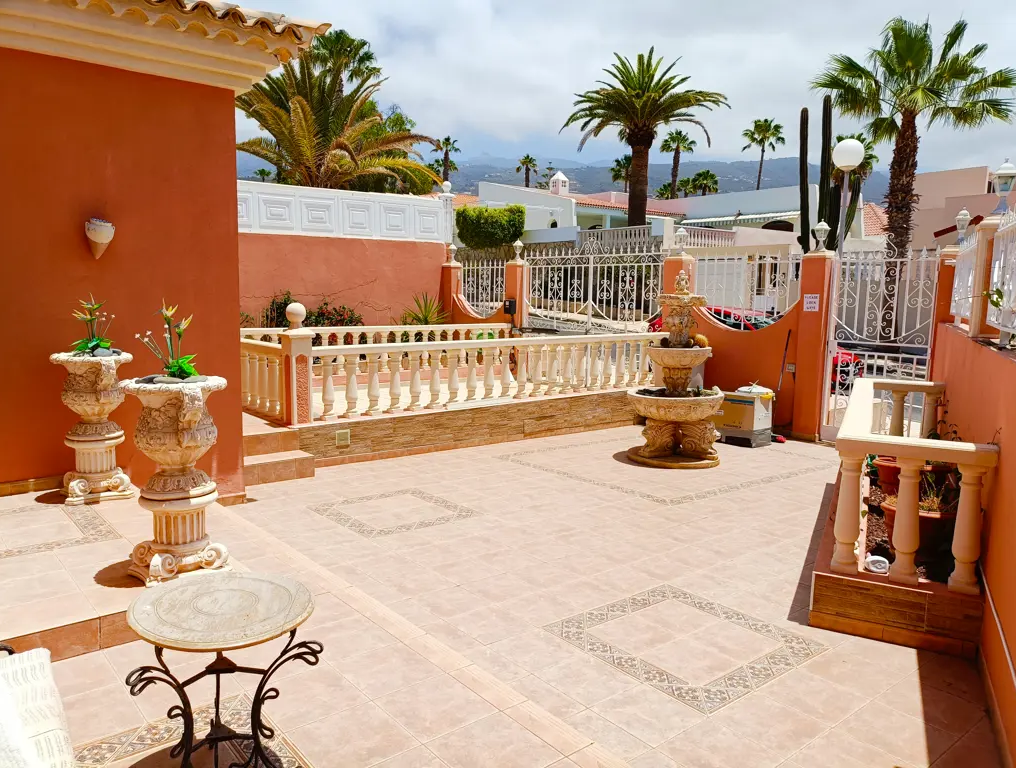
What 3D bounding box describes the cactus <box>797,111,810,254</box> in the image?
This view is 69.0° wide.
[{"bbox_3d":[5.169,-2.607,13.107,0.230,4.400,0.220,0,6,0],"label":"cactus"}]

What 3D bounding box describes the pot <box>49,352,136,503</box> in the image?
[{"bbox_3d":[-2.619,0.258,4.687,0.520,0.910,0.520,-5,8,-38],"label":"pot"}]

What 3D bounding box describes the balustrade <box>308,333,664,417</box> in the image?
[{"bbox_3d":[0.157,-0.148,8.780,5.244,0.784,0.198,-5,8,-38],"label":"balustrade"}]

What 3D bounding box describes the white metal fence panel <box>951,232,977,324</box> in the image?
[{"bbox_3d":[3.668,-0.788,5.965,0.080,0.720,1.720,4,7,27],"label":"white metal fence panel"}]

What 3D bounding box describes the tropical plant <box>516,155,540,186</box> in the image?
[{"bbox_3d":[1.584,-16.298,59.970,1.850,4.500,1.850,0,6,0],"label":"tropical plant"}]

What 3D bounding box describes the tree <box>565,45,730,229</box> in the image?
[{"bbox_3d":[4.621,-8.149,26.400,5.800,7.200,5.800,1,6,0],"label":"tree"}]

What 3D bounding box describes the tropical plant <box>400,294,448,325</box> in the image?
[{"bbox_3d":[-1.383,-1.082,12.400,0.850,0.950,0.850,1,6,0],"label":"tropical plant"}]

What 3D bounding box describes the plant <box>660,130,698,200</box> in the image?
[{"bbox_3d":[12.211,-14.122,53.445,2.700,8.000,2.700,1,6,0],"label":"plant"}]

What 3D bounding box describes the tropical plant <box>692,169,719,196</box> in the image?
[{"bbox_3d":[15.964,-14.504,60.333,2.200,6.000,2.200,1,6,0],"label":"tropical plant"}]

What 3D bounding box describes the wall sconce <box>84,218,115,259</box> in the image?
[{"bbox_3d":[-2.718,-0.961,4.920,0.180,0.275,0.110,-5,8,-38],"label":"wall sconce"}]

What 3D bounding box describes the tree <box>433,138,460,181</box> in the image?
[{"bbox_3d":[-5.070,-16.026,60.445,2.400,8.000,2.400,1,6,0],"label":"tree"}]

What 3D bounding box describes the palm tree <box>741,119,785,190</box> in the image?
[{"bbox_3d":[16.444,-13.442,48.417,2.800,7.500,2.800,1,6,0],"label":"palm tree"}]

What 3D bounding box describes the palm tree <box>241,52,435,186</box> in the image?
[{"bbox_3d":[-3.958,-4.472,15.772,4.600,4.900,4.400,1,6,0],"label":"palm tree"}]

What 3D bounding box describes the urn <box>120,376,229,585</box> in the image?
[{"bbox_3d":[-1.628,0.447,3.641,0.530,0.910,0.530,-4,8,-39],"label":"urn"}]

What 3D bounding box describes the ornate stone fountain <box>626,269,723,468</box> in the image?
[{"bbox_3d":[1.821,-0.199,7.867,1.050,2.030,1.050,1,6,0],"label":"ornate stone fountain"}]

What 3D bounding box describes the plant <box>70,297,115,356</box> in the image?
[{"bbox_3d":[-2.594,-0.375,4.617,0.250,0.370,0.210,-5,8,-38],"label":"plant"}]

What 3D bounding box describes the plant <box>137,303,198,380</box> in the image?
[{"bbox_3d":[-1.552,-0.205,3.366,0.250,0.345,0.210,-5,8,-38],"label":"plant"}]

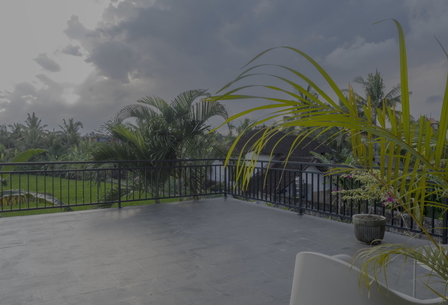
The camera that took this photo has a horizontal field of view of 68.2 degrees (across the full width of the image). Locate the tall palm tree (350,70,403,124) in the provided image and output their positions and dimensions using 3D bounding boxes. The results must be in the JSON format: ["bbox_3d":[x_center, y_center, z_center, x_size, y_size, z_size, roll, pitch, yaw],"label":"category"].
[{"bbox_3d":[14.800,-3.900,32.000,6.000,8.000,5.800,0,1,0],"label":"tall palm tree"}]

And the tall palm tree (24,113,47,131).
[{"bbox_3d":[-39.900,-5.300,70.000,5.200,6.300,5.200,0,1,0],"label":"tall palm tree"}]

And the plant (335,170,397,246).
[{"bbox_3d":[1.790,0.680,4.150,0.780,0.920,0.720,0,1,0],"label":"plant"}]

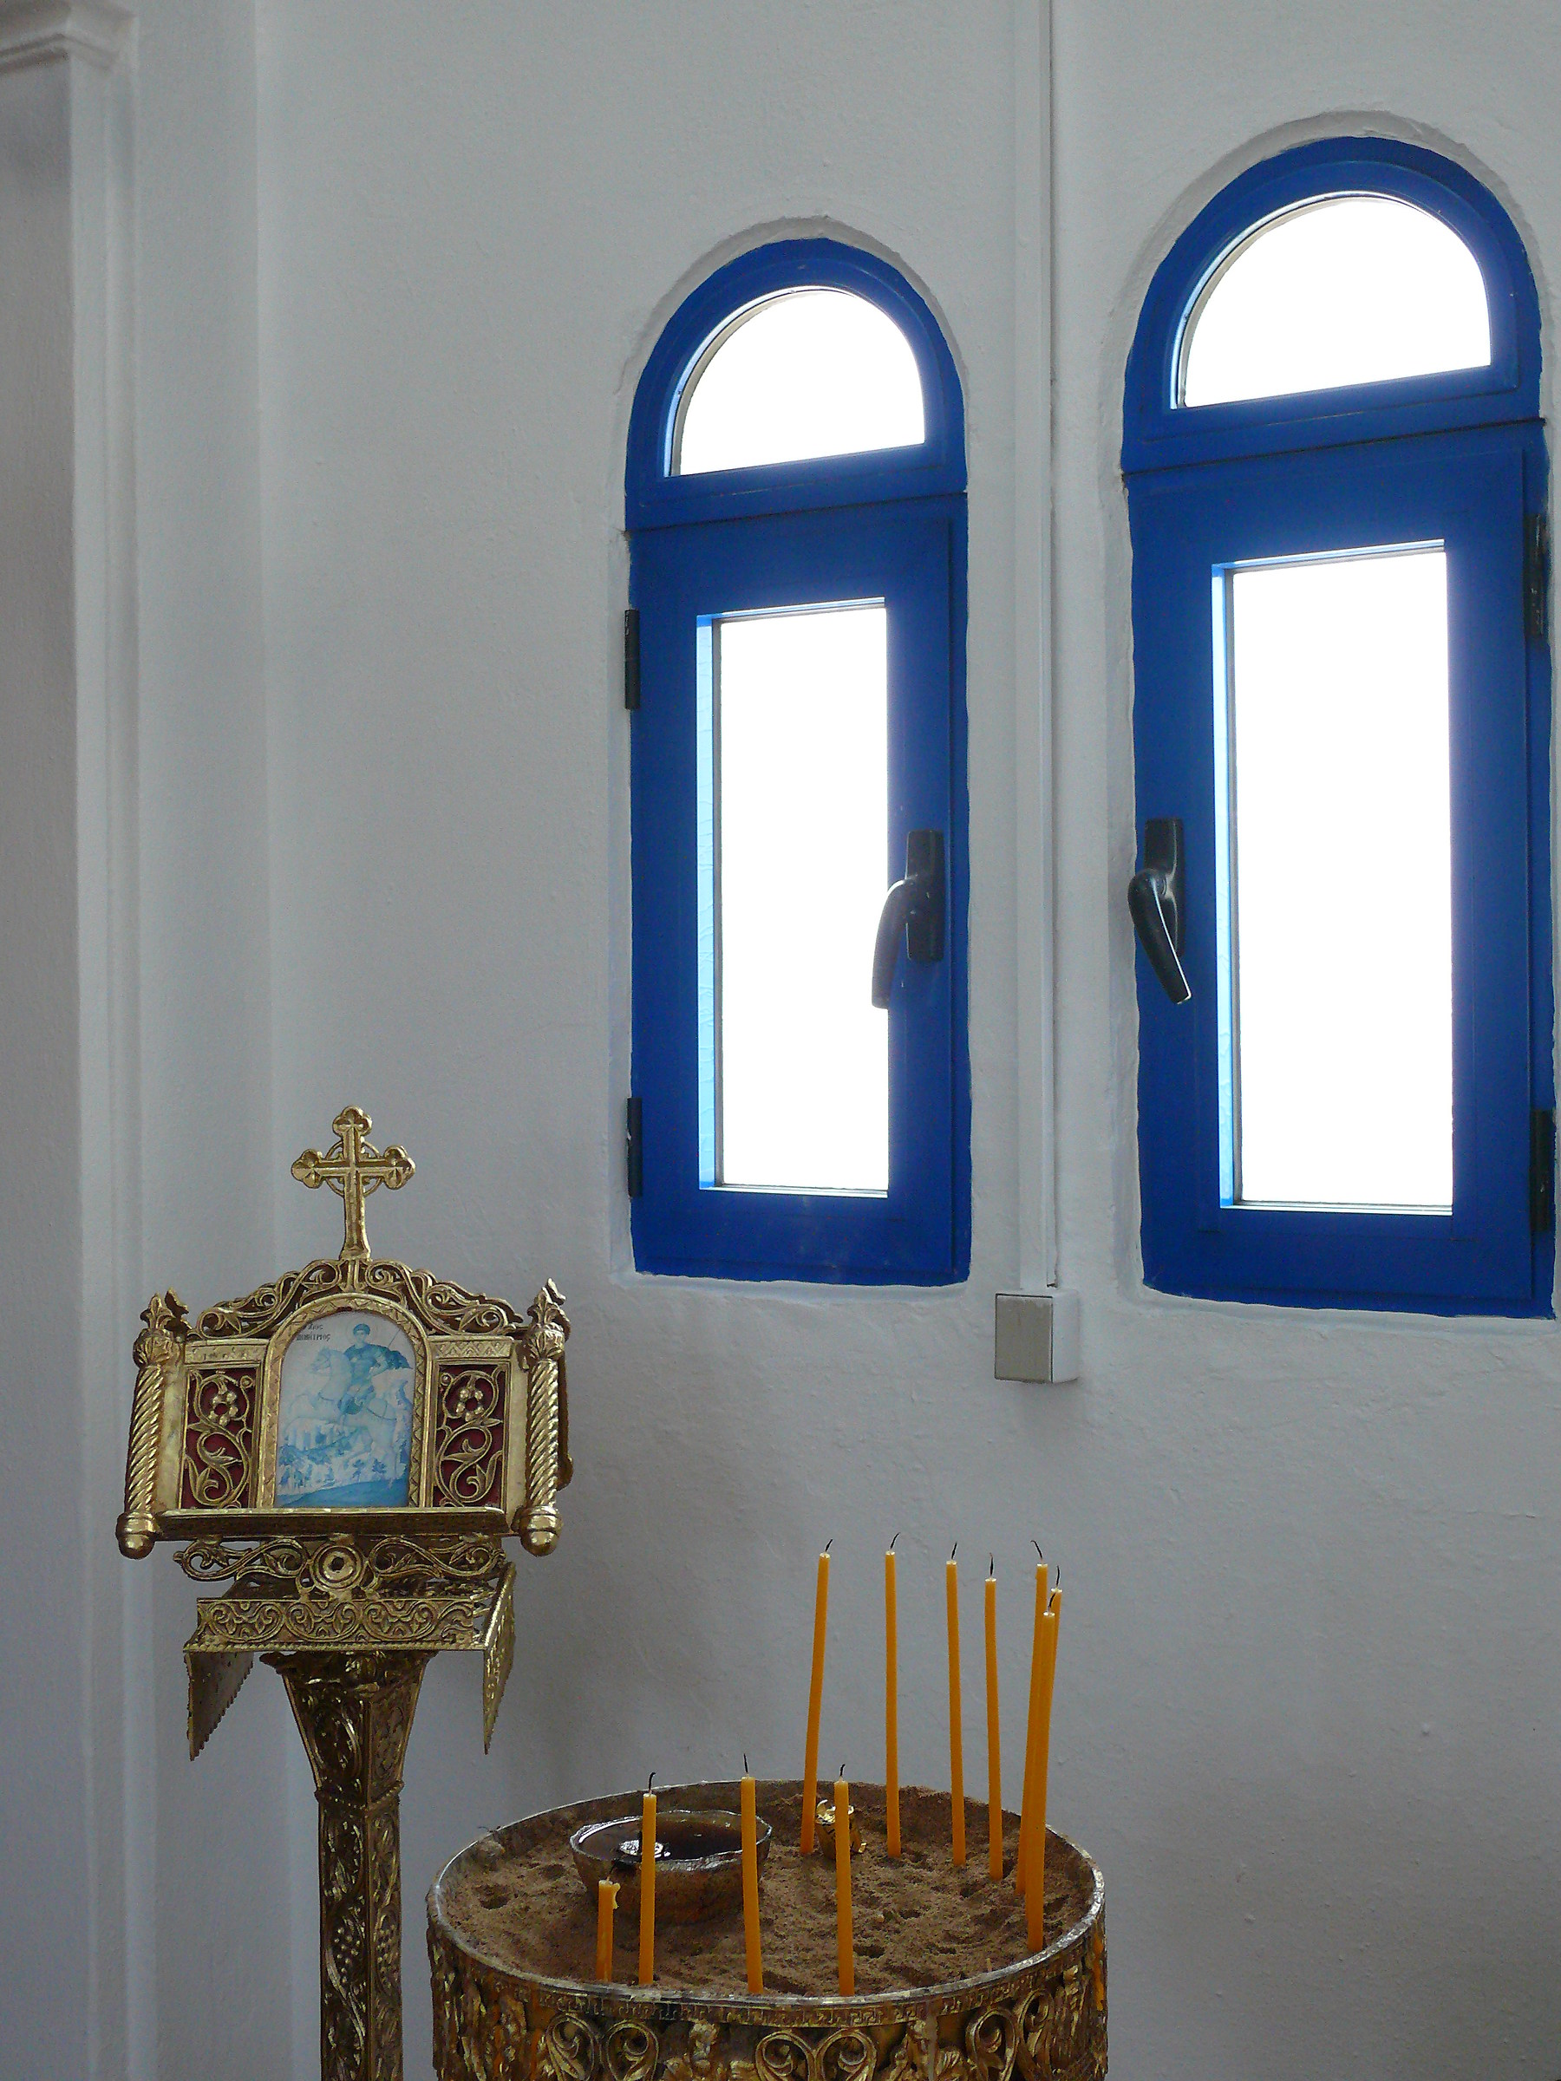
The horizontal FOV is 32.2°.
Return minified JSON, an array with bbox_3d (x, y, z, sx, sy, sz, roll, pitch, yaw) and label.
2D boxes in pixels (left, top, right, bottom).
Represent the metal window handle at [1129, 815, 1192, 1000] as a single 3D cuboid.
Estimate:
[{"bbox_3d":[0.336,-0.115,2.368,0.057,0.164,0.055,0,0,31],"label":"metal window handle"}]

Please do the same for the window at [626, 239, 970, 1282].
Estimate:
[{"bbox_3d":[0.024,-0.268,2.613,0.375,0.990,0.080,0,0,31],"label":"window"}]

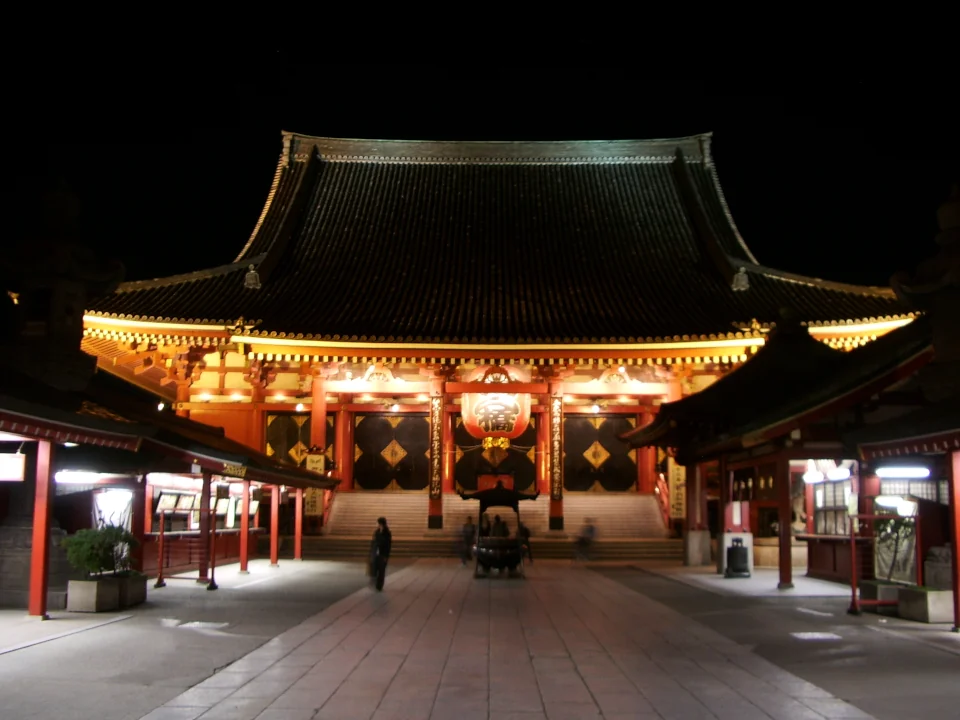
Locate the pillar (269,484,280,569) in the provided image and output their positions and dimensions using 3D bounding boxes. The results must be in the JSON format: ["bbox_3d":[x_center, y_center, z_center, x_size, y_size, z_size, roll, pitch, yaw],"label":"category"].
[{"bbox_3d":[-7.101,5.703,33.570,0.320,2.770,0.320,0,-8,1],"label":"pillar"}]

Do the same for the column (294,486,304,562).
[{"bbox_3d":[-6.890,6.204,36.855,0.190,2.700,0.190,0,-9,1],"label":"column"}]

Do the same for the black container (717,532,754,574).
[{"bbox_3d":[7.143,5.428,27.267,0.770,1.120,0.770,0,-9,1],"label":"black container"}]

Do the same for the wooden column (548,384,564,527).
[{"bbox_3d":[3.500,4.280,44.241,0.580,6.880,0.580,0,-9,1],"label":"wooden column"}]

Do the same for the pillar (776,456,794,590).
[{"bbox_3d":[7.780,4.090,24.733,0.360,3.357,0.360,0,-8,1],"label":"pillar"}]

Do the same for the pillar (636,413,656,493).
[{"bbox_3d":[9.063,4.617,52.838,0.800,5.200,0.800,0,-9,1],"label":"pillar"}]

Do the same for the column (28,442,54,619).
[{"bbox_3d":[-7.500,2.869,16.583,0.210,2.950,0.210,0,-9,1],"label":"column"}]

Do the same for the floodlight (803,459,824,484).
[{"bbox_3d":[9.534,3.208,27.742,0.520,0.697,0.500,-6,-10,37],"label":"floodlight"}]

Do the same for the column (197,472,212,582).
[{"bbox_3d":[-7.157,4.336,25.307,0.200,2.780,0.200,0,-9,1],"label":"column"}]

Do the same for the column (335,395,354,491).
[{"bbox_3d":[-7.374,4.480,53.029,0.800,5.350,0.800,0,-9,1],"label":"column"}]

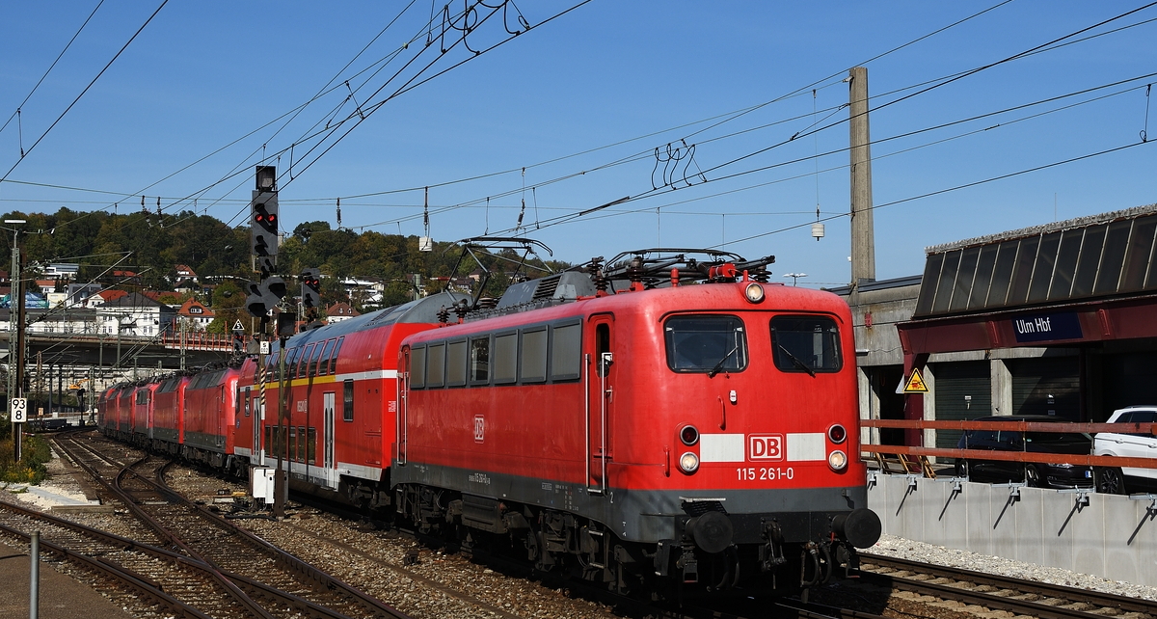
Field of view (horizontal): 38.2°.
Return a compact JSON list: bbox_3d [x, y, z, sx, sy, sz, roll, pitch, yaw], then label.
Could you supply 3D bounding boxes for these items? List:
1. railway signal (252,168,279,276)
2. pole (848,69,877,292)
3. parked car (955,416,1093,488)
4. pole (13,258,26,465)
[{"bbox_3d":[-8.087,-2.275,43.100,0.670,2.900,0.500,1,-4,-15],"label":"railway signal"},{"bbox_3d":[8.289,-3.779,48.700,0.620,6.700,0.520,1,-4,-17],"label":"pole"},{"bbox_3d":[9.200,2.917,33.600,1.820,1.570,4.360,1,-4,-16],"label":"parked car"},{"bbox_3d":[-21.053,1.908,63.000,0.240,8.200,0.240,1,-4,-18],"label":"pole"}]

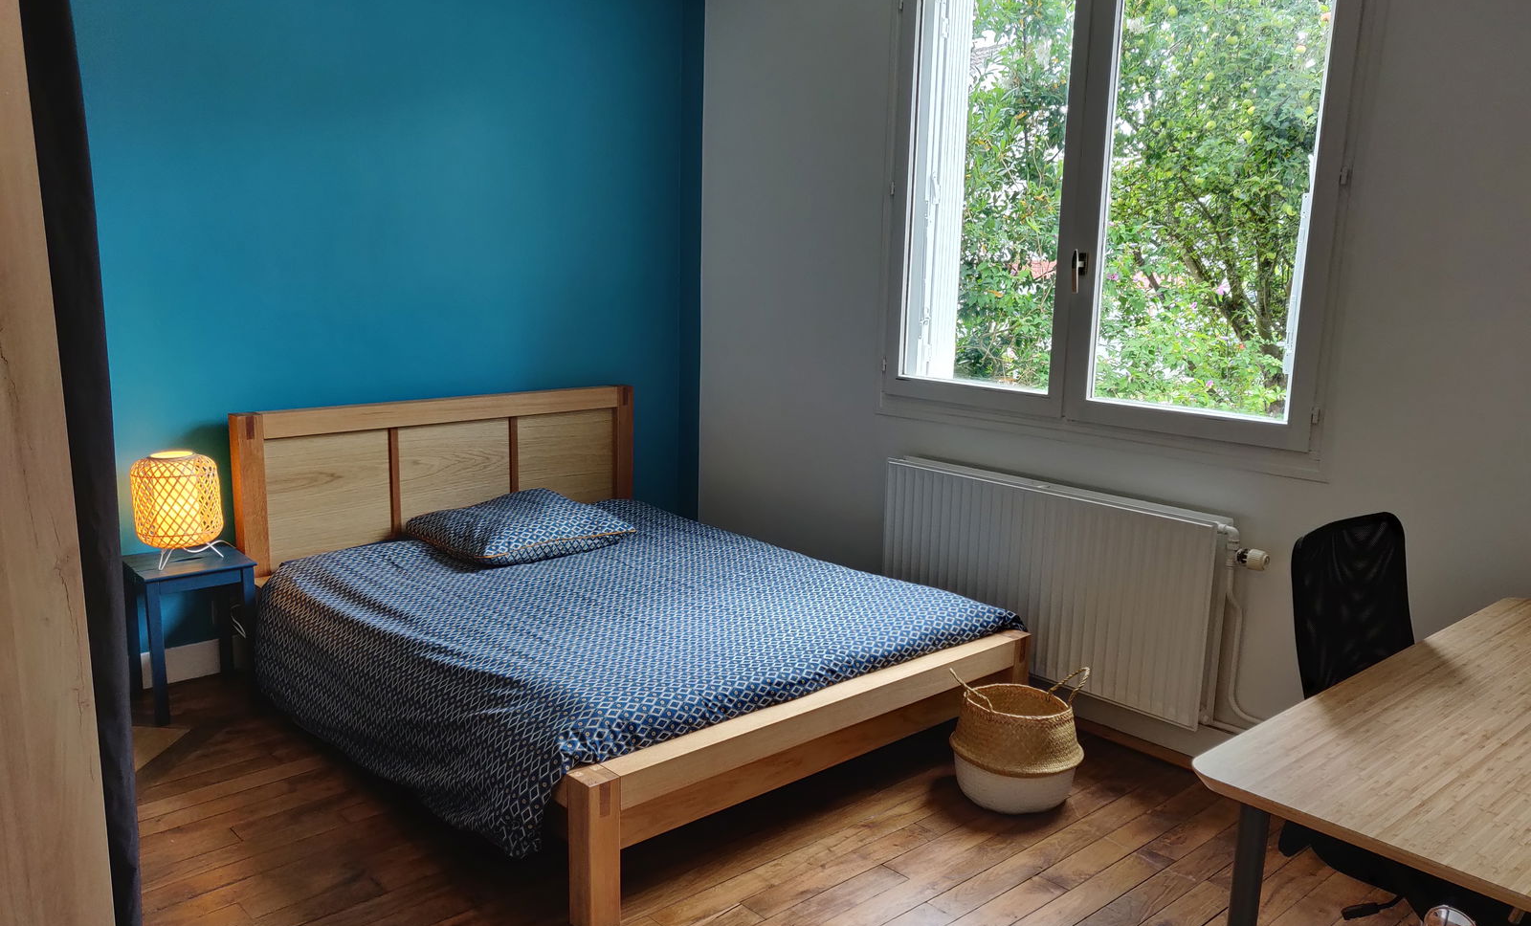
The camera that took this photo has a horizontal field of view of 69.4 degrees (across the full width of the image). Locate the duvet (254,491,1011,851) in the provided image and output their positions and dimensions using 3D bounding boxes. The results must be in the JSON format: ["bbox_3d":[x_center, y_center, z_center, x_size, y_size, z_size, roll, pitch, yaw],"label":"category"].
[{"bbox_3d":[-0.531,0.522,3.503,1.700,0.345,1.950,-7,13,-43],"label":"duvet"}]

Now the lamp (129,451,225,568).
[{"bbox_3d":[-1.827,0.141,3.437,0.250,0.336,0.250,-7,13,-41],"label":"lamp"}]

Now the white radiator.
[{"bbox_3d":[0.847,0.367,3.487,0.100,0.588,1.187,-7,13,-41],"label":"white radiator"}]

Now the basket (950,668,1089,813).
[{"bbox_3d":[0.689,0.736,3.028,0.375,0.336,0.365,4,10,14],"label":"basket"}]

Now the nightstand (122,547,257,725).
[{"bbox_3d":[-1.791,0.533,3.473,0.325,0.447,0.283,-7,13,-41],"label":"nightstand"}]

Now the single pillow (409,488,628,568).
[{"bbox_3d":[-0.892,0.216,3.929,0.640,0.170,0.600,-7,13,-43],"label":"single pillow"}]

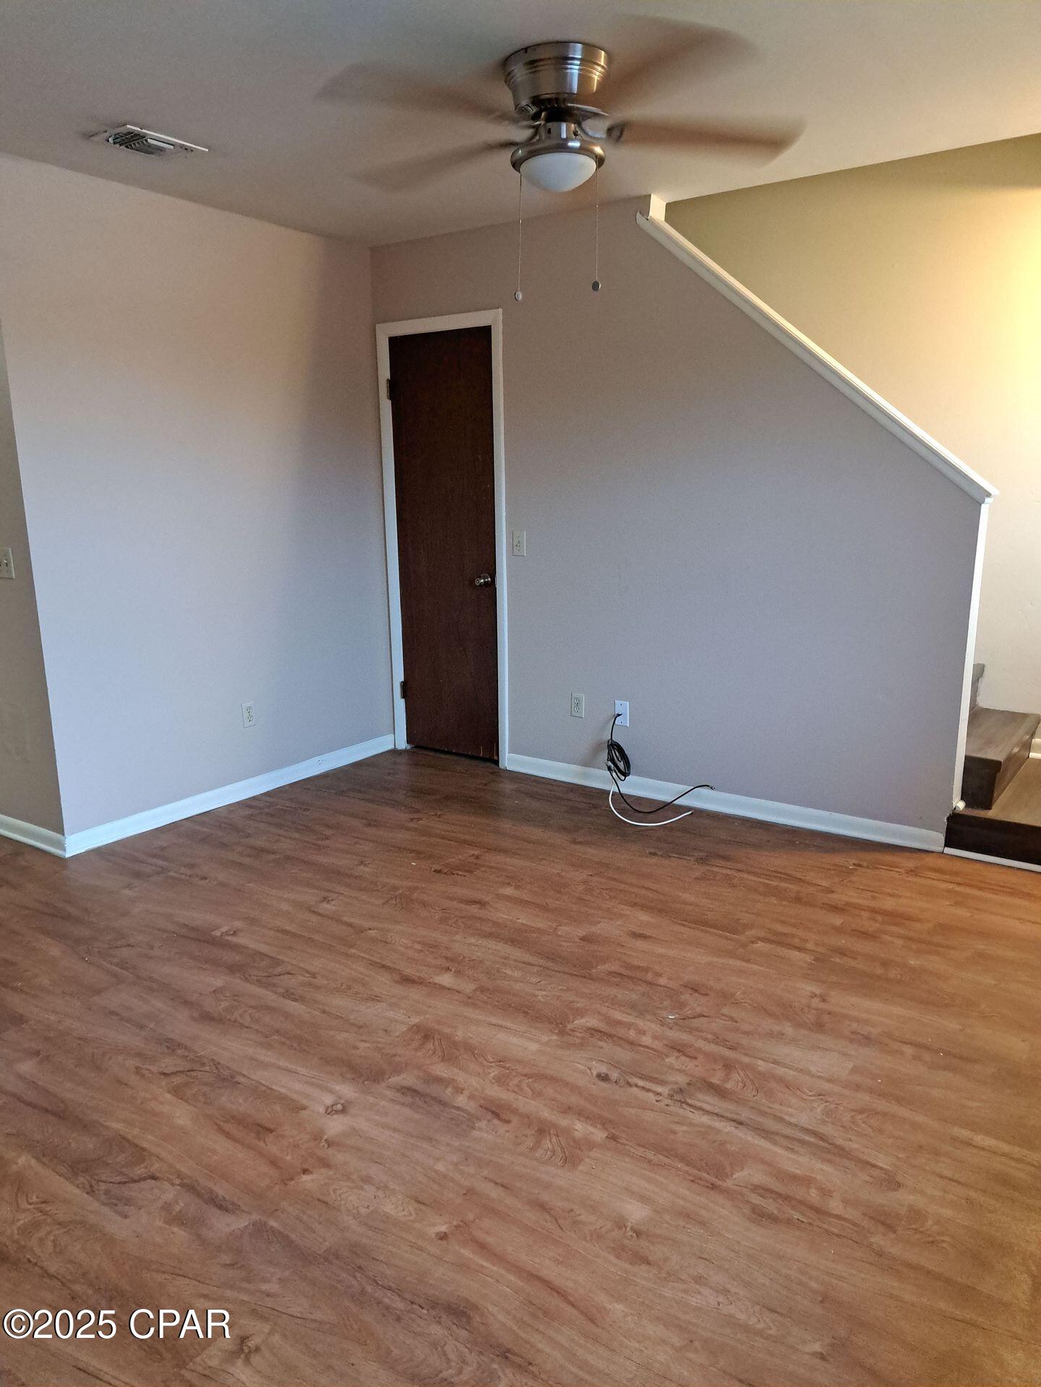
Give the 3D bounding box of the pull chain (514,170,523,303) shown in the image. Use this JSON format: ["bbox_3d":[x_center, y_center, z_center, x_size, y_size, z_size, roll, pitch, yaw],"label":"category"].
[{"bbox_3d":[-0.001,-1.284,2.707,0.022,0.340,0.018,-1,13,0],"label":"pull chain"}]

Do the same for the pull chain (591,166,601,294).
[{"bbox_3d":[0.206,-1.252,2.592,0.022,0.321,0.018,-1,13,0],"label":"pull chain"}]

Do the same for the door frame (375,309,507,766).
[{"bbox_3d":[-0.342,-0.703,4.657,0.736,2.095,0.090,8,15,34],"label":"door frame"}]

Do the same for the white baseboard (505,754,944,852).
[{"bbox_3d":[0.753,0.439,4.105,1.976,0.075,0.018,8,15,34],"label":"white baseboard"}]

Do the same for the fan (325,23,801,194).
[{"bbox_3d":[0.103,-1.522,2.594,1.290,0.310,1.290,-1,13,0],"label":"fan"}]

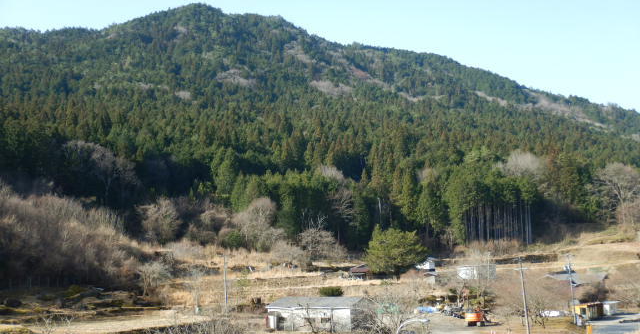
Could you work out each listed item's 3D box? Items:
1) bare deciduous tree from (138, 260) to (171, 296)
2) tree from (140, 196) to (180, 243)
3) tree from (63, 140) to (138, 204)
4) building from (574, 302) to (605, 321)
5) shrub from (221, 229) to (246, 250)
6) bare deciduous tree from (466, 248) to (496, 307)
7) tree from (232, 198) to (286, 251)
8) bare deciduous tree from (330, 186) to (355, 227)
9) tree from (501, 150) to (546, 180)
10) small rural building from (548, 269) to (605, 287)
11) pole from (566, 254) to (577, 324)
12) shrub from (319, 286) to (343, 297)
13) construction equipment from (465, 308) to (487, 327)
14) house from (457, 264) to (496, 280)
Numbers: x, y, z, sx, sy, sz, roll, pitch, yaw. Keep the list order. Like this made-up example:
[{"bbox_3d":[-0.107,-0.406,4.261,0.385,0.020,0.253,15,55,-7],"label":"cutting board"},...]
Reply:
[{"bbox_3d":[-30.400,20.290,163.000,5.800,6.600,5.400,-2,-5,0],"label":"bare deciduous tree"},{"bbox_3d":[-42.500,14.300,235.000,10.800,12.000,10.000,-2,-5,0],"label":"tree"},{"bbox_3d":[-58.863,1.475,238.000,19.000,17.500,17.000,-2,-4,0],"label":"tree"},{"bbox_3d":[45.549,24.507,150.000,3.400,2.800,6.500,-4,-5,25],"label":"building"},{"bbox_3d":[-20.955,17.563,215.000,6.200,4.900,5.500,-2,-4,0],"label":"shrub"},{"bbox_3d":[25.160,17.590,140.000,5.100,9.000,4.800,-2,-5,0],"label":"bare deciduous tree"},{"bbox_3d":[-15.384,14.383,222.000,12.500,13.500,12.000,-2,-4,0],"label":"tree"},{"bbox_3d":[6.290,11.600,248.000,6.600,11.600,6.300,-2,-5,0],"label":"bare deciduous tree"},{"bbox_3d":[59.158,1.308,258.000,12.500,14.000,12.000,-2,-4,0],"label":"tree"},{"bbox_3d":[54.335,24.043,188.000,12.200,4.800,8.000,-3,-4,12],"label":"small rural building"},{"bbox_3d":[40.523,19.657,143.000,1.500,11.100,0.450,-3,-4,14],"label":"pole"},{"bbox_3d":[1.720,20.420,145.000,3.800,2.050,3.100,-2,-5,0],"label":"shrub"},{"bbox_3d":[23.248,22.185,131.000,2.500,2.900,4.600,-5,-5,32],"label":"construction equipment"},{"bbox_3d":[29.450,19.760,167.000,5.500,2.750,4.400,-6,-7,38],"label":"house"}]

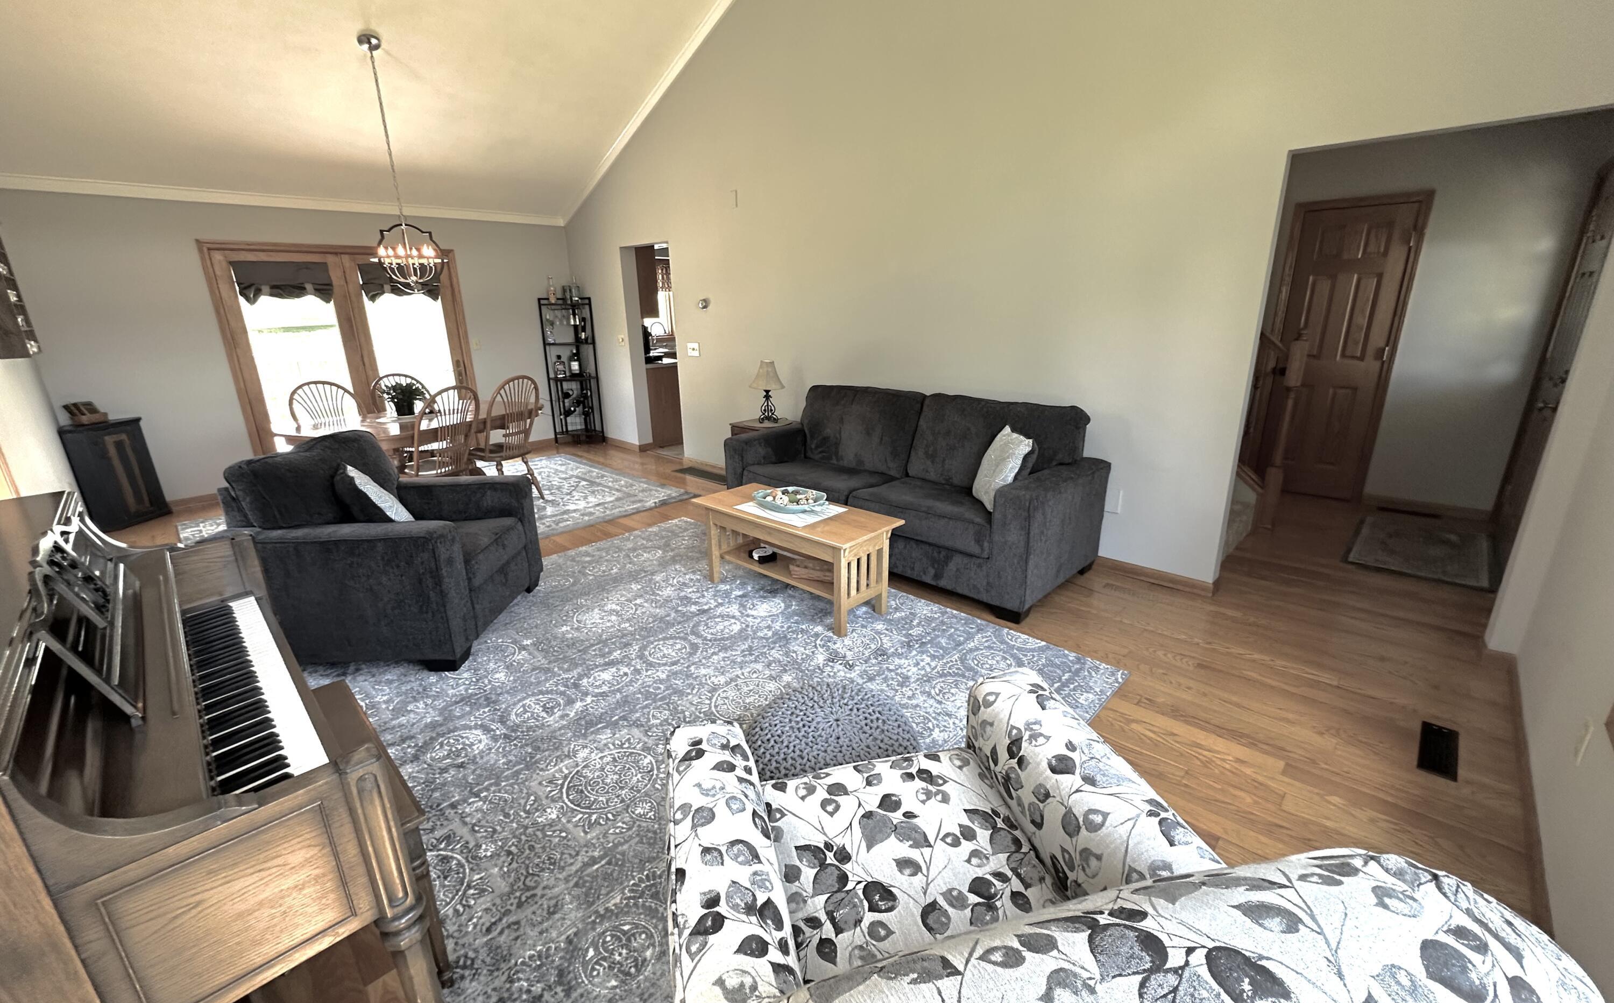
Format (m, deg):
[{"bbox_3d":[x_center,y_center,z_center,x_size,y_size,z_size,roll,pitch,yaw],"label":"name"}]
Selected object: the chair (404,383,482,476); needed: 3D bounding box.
[{"bbox_3d":[-2.648,-0.311,4.632,0.560,1.020,0.500,5,18,19],"label":"chair"}]

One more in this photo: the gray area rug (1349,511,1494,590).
[{"bbox_3d":[3.696,0.283,3.922,0.660,0.012,1.140,15,23,43],"label":"gray area rug"}]

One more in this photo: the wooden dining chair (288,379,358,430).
[{"bbox_3d":[-3.382,-0.378,4.910,0.560,1.020,0.500,5,18,21],"label":"wooden dining chair"}]

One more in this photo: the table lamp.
[{"bbox_3d":[-0.313,-0.867,5.149,0.290,0.485,0.290,-1,17,0],"label":"table lamp"}]

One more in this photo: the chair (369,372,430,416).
[{"bbox_3d":[-3.176,-0.518,5.354,0.550,1.000,0.480,15,23,42],"label":"chair"}]

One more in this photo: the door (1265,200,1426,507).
[{"bbox_3d":[3.775,-1.034,4.718,0.680,2.060,0.090,15,23,42],"label":"door"}]

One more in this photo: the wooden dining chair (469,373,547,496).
[{"bbox_3d":[-2.413,-0.468,5.135,0.560,1.020,0.500,5,18,19],"label":"wooden dining chair"}]

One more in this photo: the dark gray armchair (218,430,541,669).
[{"bbox_3d":[-1.997,0.149,3.155,0.940,0.960,0.980,-1,17,0],"label":"dark gray armchair"}]

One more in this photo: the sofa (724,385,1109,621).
[{"bbox_3d":[0.563,-0.179,4.016,2.170,0.970,0.970,15,23,42],"label":"sofa"}]

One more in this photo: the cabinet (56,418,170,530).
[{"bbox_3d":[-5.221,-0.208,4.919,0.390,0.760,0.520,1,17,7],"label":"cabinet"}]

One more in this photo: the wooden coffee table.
[{"bbox_3d":[-0.069,0.275,3.410,1.090,0.480,0.455,15,23,42],"label":"wooden coffee table"}]

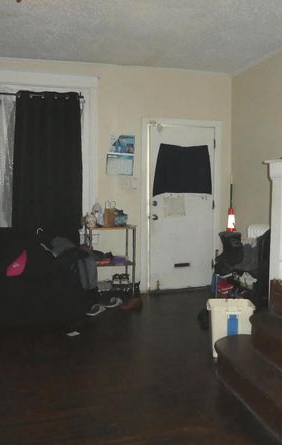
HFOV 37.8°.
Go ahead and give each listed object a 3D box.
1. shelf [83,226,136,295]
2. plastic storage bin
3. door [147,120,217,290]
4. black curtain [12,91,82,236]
[{"bbox_3d":[-0.352,0.491,4.816,0.530,0.855,0.320,-1,6,-15],"label":"shelf"},{"bbox_3d":[0.710,0.855,3.336,0.360,0.415,0.275,0,5,2],"label":"plastic storage bin"},{"bbox_3d":[0.509,-0.172,5.204,0.860,2.041,0.050,-1,6,-15],"label":"door"},{"bbox_3d":[-1.046,-0.614,4.651,0.767,1.680,0.090,-1,6,-15],"label":"black curtain"}]

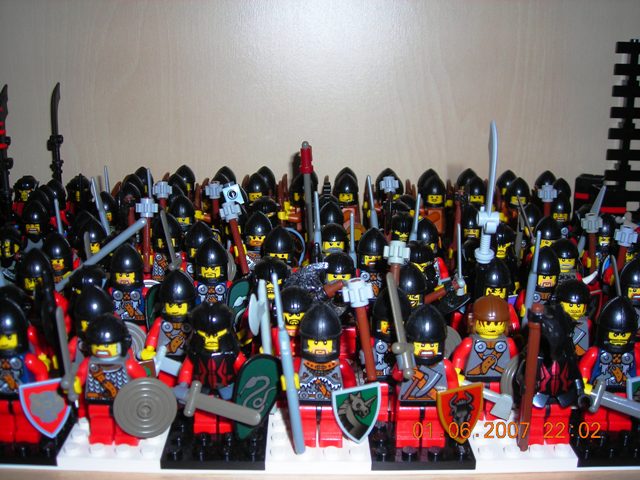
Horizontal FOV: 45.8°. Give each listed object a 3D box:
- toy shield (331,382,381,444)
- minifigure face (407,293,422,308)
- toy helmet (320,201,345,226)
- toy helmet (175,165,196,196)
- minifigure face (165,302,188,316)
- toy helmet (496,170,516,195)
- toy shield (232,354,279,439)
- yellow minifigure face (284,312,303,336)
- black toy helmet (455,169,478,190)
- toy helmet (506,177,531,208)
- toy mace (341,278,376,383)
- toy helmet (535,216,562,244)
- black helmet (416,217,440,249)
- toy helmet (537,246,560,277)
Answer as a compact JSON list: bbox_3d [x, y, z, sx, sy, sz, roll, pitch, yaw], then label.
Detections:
[{"bbox_3d":[0.011,0.052,0.227,0.015,0.018,0.004,6,17,20],"label":"toy shield"},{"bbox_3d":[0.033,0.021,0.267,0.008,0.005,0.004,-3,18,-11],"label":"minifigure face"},{"bbox_3d":[0.005,-0.010,0.360,0.013,0.017,0.014,0,17,0],"label":"toy helmet"},{"bbox_3d":[-0.079,-0.036,0.447,0.013,0.017,0.014,0,16,-4],"label":"toy helmet"},{"bbox_3d":[-0.049,0.023,0.262,0.008,0.005,0.005,-2,17,-6],"label":"minifigure face"},{"bbox_3d":[0.104,-0.031,0.422,0.012,0.017,0.013,1,17,3],"label":"toy helmet"},{"bbox_3d":[-0.019,0.048,0.235,0.015,0.028,0.005,9,12,-25],"label":"toy shield"},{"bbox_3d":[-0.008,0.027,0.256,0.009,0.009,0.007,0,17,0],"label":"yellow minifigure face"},{"bbox_3d":[0.082,-0.032,0.416,0.012,0.016,0.013,1,16,2],"label":"black toy helmet"},{"bbox_3d":[0.109,-0.026,0.413,0.013,0.017,0.014,4,17,12],"label":"toy helmet"},{"bbox_3d":[0.014,0.029,0.240,0.010,0.036,0.010,-3,20,20],"label":"toy mace"},{"bbox_3d":[0.102,-0.002,0.337,0.013,0.015,0.013,8,19,24],"label":"toy helmet"},{"bbox_3d":[0.047,-0.002,0.334,0.013,0.017,0.014,0,17,0],"label":"black helmet"},{"bbox_3d":[0.088,0.010,0.298,0.012,0.016,0.013,1,16,2],"label":"toy helmet"}]

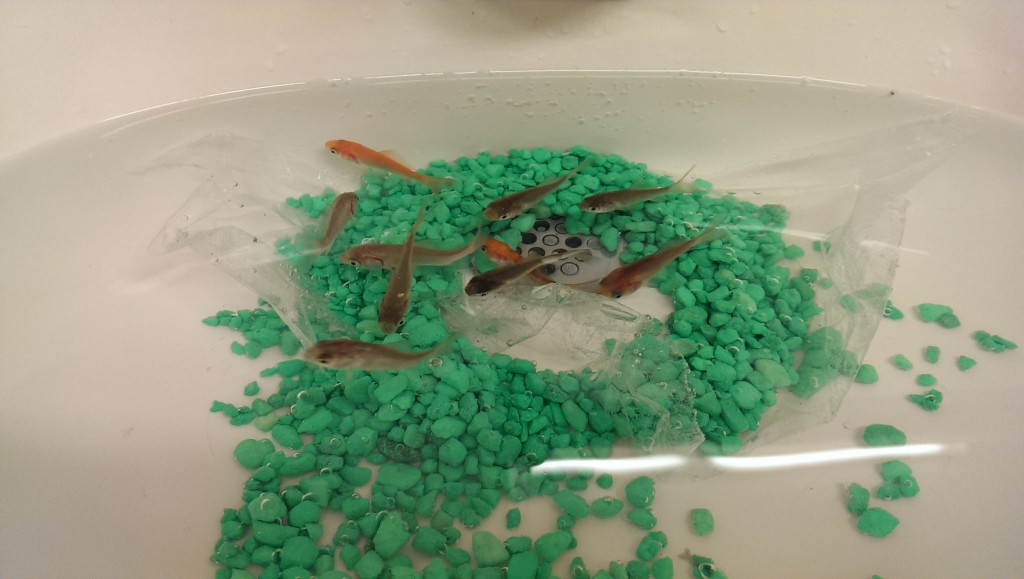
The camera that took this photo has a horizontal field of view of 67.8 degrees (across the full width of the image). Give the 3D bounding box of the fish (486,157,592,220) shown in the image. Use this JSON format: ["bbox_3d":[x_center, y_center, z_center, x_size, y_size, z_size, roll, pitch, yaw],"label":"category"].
[{"bbox_3d":[0.014,-0.050,0.373,0.059,0.016,0.013,-29,58,-14],"label":"fish"}]

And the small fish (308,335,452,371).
[{"bbox_3d":[-0.053,0.026,0.308,0.058,0.017,0.014,-5,53,-4],"label":"small fish"}]

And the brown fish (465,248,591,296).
[{"bbox_3d":[0.007,-0.008,0.339,0.056,0.016,0.013,-18,55,-10],"label":"brown fish"}]

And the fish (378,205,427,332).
[{"bbox_3d":[-0.048,-0.011,0.336,0.013,0.016,0.059,7,62,5],"label":"fish"}]

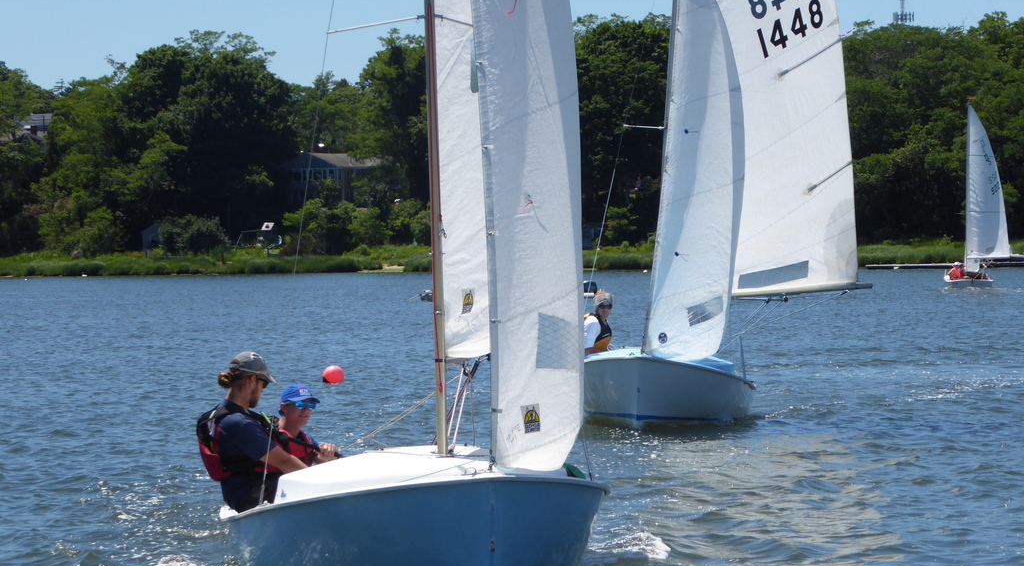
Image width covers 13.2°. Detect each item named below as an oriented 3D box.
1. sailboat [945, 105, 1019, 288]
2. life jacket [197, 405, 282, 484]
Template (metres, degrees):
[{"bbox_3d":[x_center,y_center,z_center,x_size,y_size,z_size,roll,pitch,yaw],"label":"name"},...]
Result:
[{"bbox_3d":[18.600,-3.450,177.000,2.700,7.350,5.100,-1,0,2],"label":"sailboat"},{"bbox_3d":[-1.410,0.835,23.100,0.410,0.430,0.430,-1,0,0],"label":"life jacket"}]

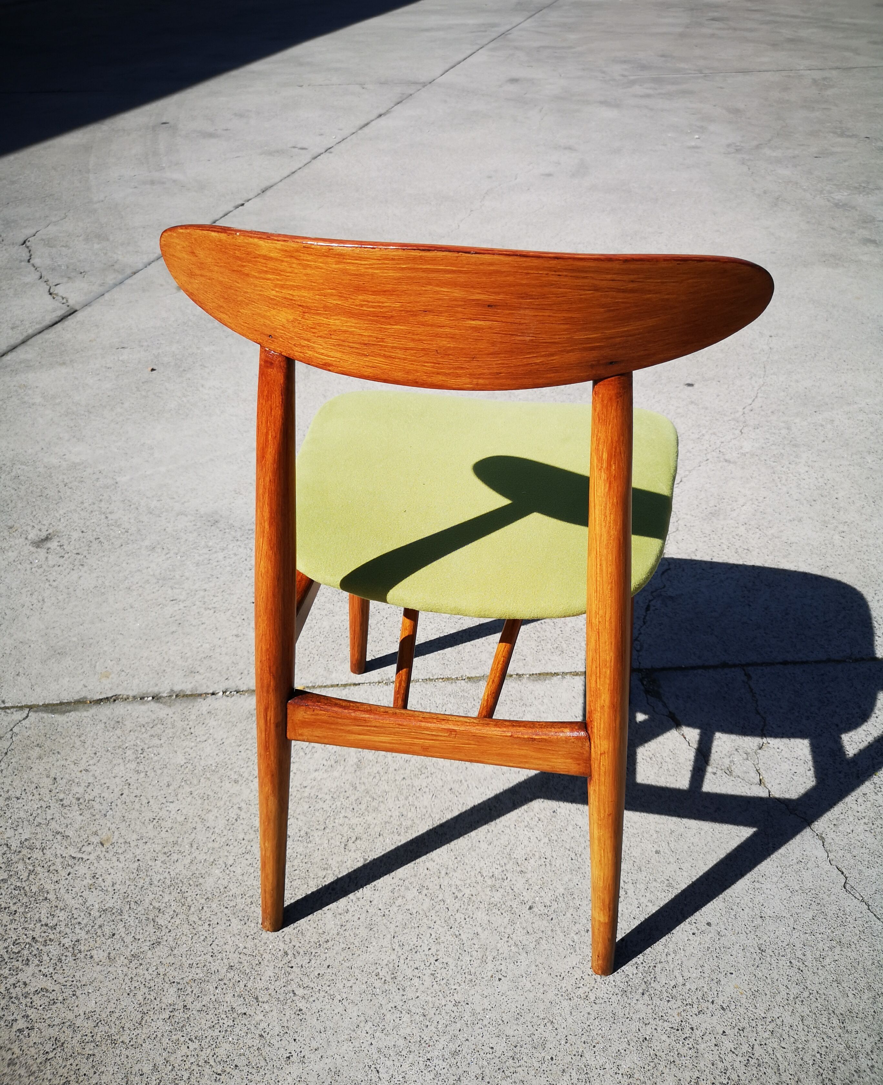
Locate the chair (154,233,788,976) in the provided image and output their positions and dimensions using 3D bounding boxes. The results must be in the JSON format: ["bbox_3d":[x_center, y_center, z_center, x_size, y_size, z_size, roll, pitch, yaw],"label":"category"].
[{"bbox_3d":[0.030,0.004,1.045,0.495,0.765,0.525,5,34,8],"label":"chair"}]

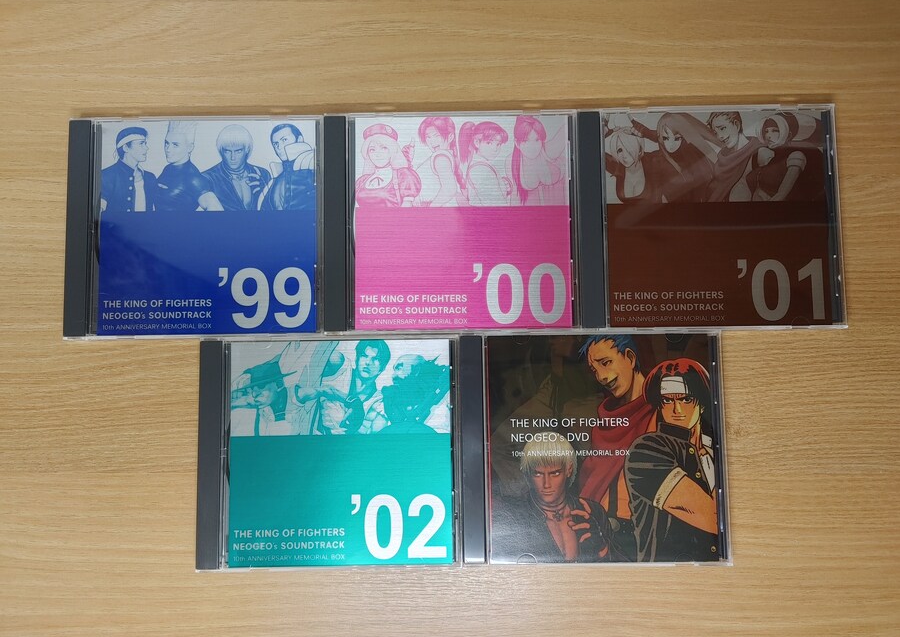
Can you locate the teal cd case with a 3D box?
[{"bbox_3d":[-0.065,0.073,0.371,0.142,0.010,0.125,-1,86,1],"label":"teal cd case"}]

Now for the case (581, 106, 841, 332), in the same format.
[{"bbox_3d":[0.143,-0.056,0.377,0.142,0.010,0.125,-1,86,1],"label":"case"}]

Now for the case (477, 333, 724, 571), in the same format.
[{"bbox_3d":[0.077,0.070,0.369,0.142,0.010,0.125,-1,86,1],"label":"case"}]

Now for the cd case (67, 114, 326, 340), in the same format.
[{"bbox_3d":[-0.142,-0.051,0.381,0.142,0.010,0.125,-1,86,1],"label":"cd case"}]

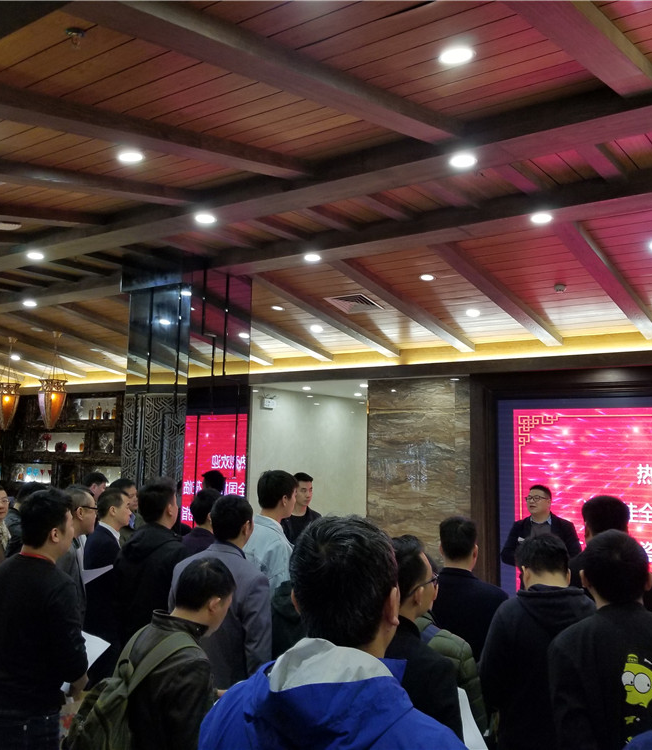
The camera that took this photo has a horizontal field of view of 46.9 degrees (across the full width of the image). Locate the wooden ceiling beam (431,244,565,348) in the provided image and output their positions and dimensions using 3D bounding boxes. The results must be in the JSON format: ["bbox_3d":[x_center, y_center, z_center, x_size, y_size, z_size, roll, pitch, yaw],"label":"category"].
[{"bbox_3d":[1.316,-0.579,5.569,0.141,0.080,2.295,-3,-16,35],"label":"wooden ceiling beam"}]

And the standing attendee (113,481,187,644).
[{"bbox_3d":[-0.852,1.387,3.531,0.520,1.776,0.330,-3,-7,38],"label":"standing attendee"}]

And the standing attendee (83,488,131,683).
[{"bbox_3d":[-1.344,1.542,4.617,0.320,1.666,0.500,4,-6,-28],"label":"standing attendee"}]

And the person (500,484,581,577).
[{"bbox_3d":[1.555,1.665,5.419,0.550,1.710,0.360,-1,-6,24],"label":"person"}]

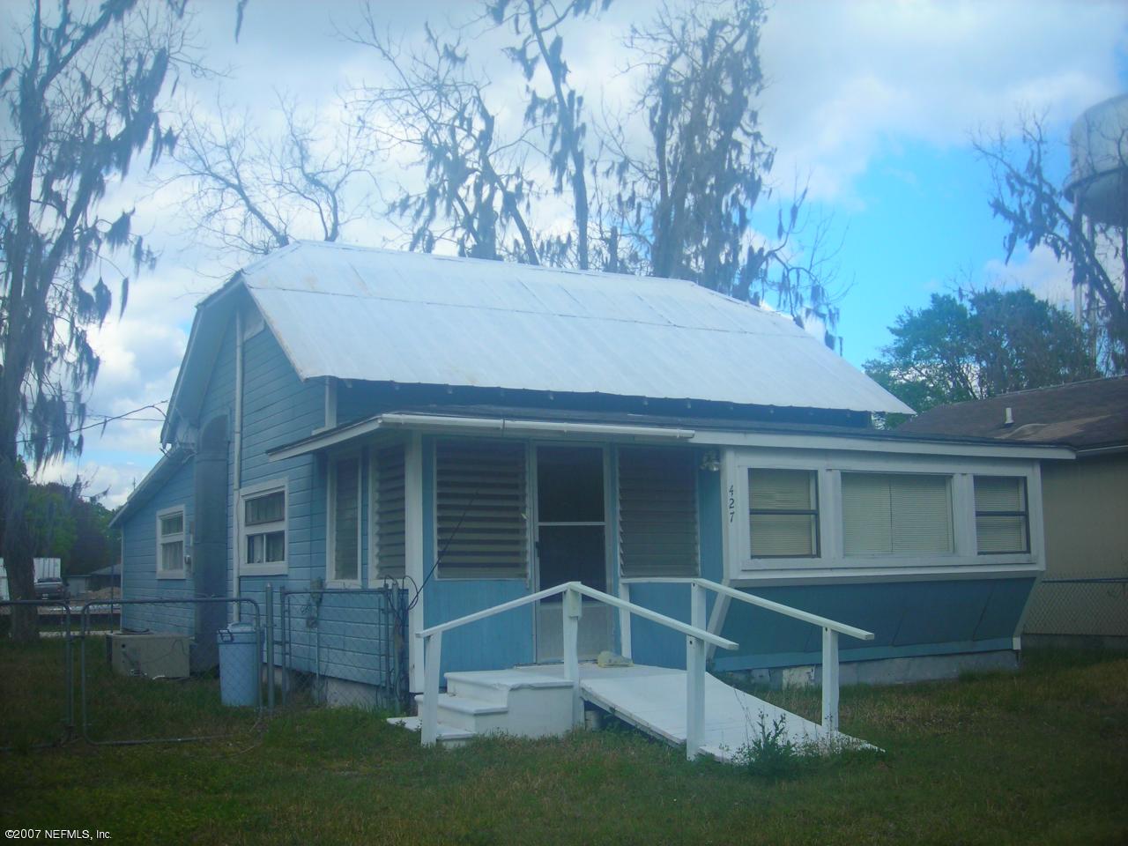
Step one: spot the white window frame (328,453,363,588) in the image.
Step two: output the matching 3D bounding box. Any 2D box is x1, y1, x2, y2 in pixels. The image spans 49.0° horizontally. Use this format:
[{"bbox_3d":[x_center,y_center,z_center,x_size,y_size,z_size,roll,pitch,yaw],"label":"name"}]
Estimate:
[{"bbox_3d":[-2.218,0.981,12.563,0.083,1.331,1.040,3,-8,-29],"label":"white window frame"}]

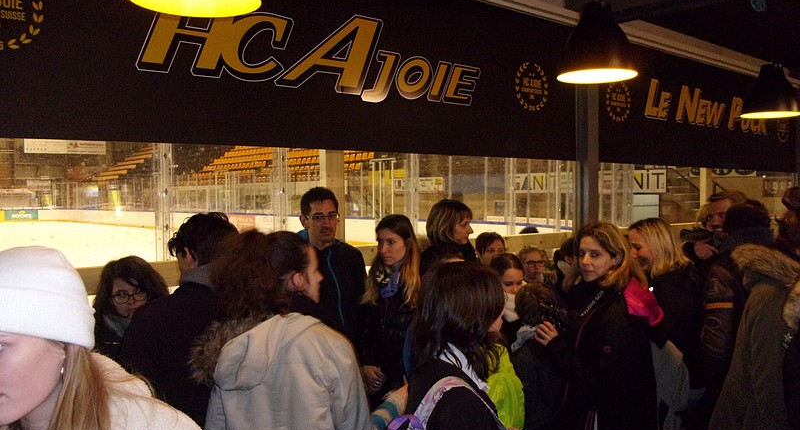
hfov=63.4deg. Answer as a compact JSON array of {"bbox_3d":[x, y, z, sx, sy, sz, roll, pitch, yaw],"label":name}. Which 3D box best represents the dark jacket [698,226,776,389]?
[{"bbox_3d":[1.579,0.428,2.962,0.500,0.760,0.340,-1,2,-20],"label":"dark jacket"}]

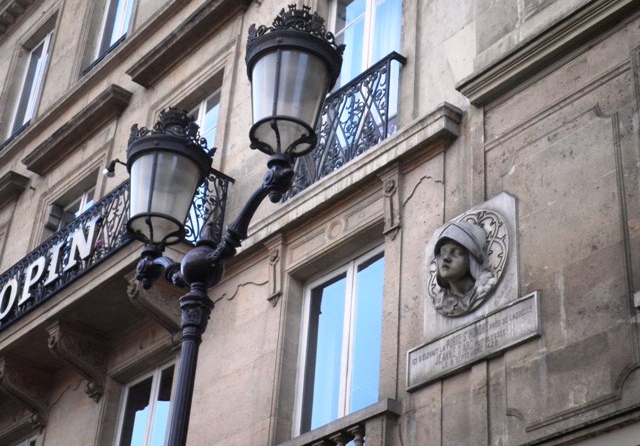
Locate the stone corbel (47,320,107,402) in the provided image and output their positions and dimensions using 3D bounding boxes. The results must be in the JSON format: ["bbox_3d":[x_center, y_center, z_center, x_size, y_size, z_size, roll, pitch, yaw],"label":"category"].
[{"bbox_3d":[-2.405,1.407,11.702,0.718,0.541,0.270,29,-42,-31],"label":"stone corbel"}]

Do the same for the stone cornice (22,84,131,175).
[{"bbox_3d":[-3.174,-1.105,15.245,0.296,0.276,2.215,29,-42,-31],"label":"stone cornice"}]

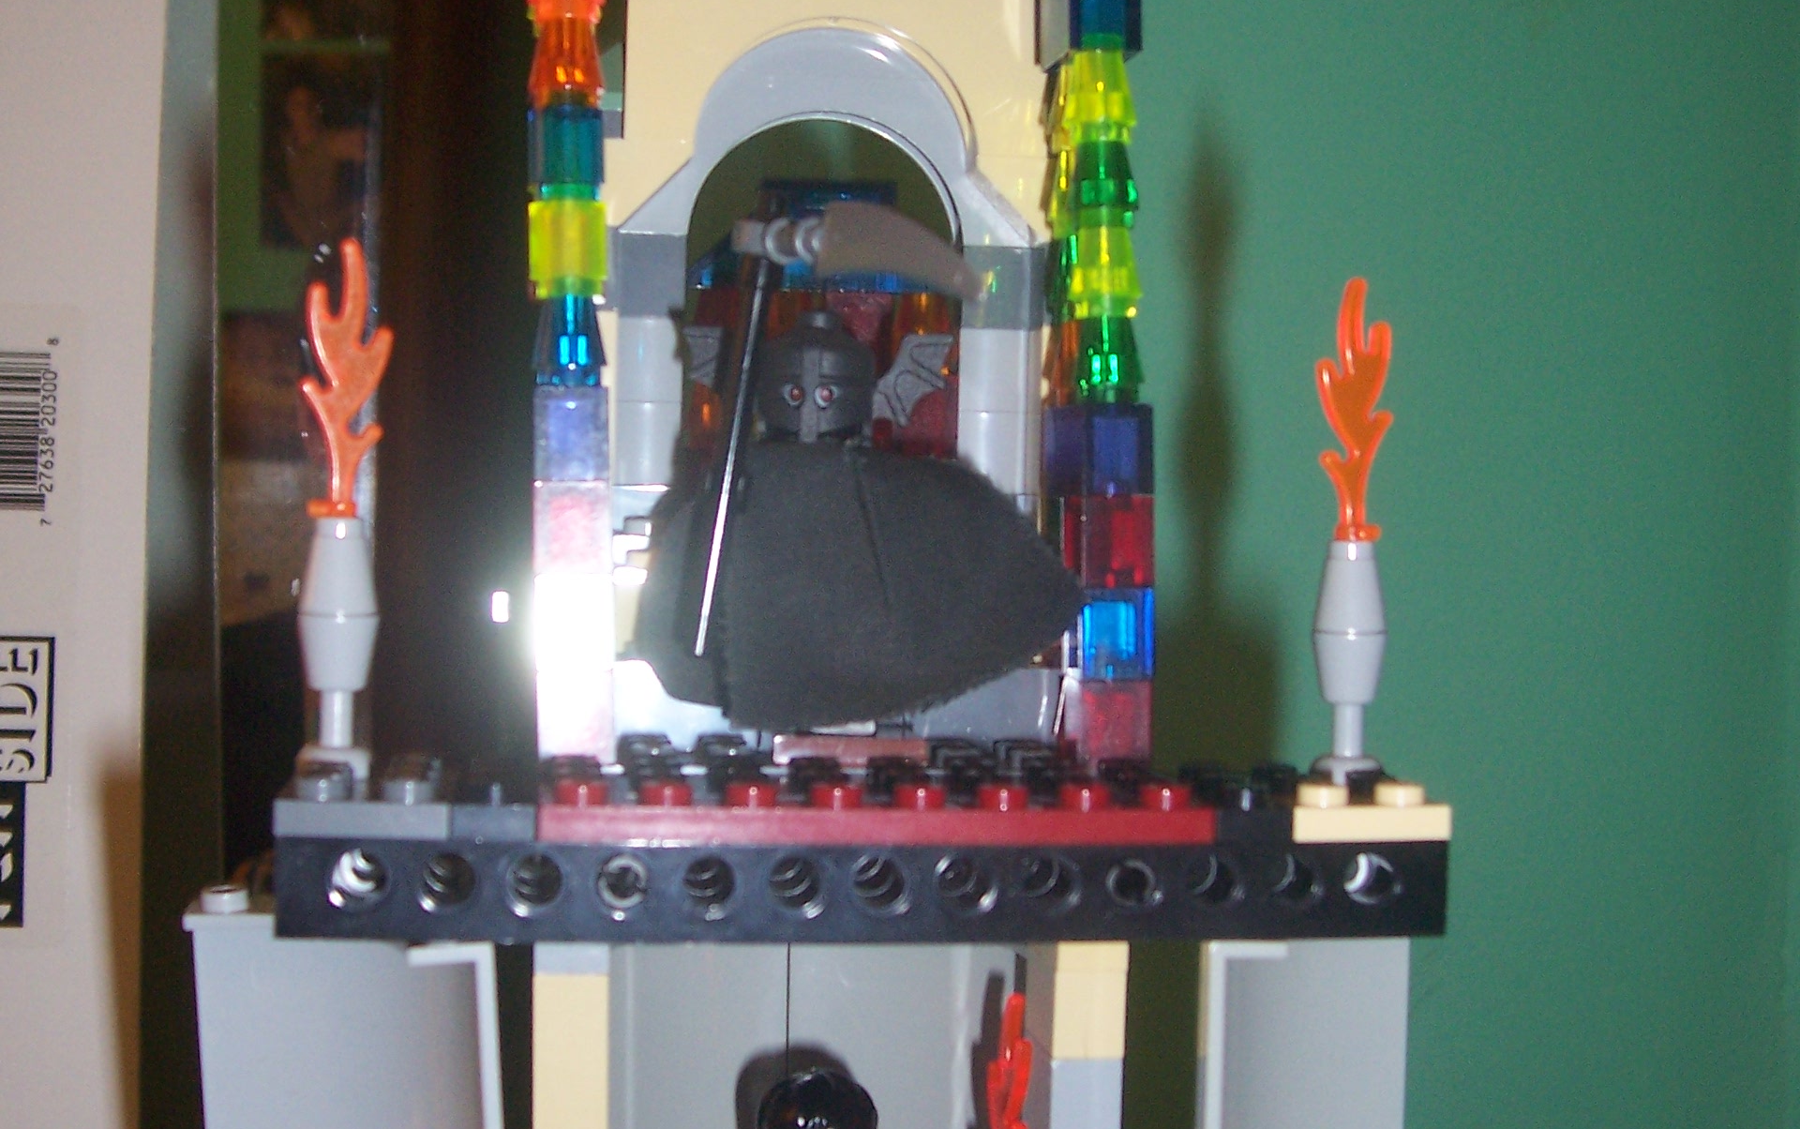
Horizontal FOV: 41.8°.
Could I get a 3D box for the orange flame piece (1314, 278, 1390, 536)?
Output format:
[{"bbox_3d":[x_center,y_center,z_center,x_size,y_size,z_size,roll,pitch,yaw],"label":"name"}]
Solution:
[{"bbox_3d":[0.047,-0.016,0.246,0.009,0.028,0.004,1,1,-20],"label":"orange flame piece"}]

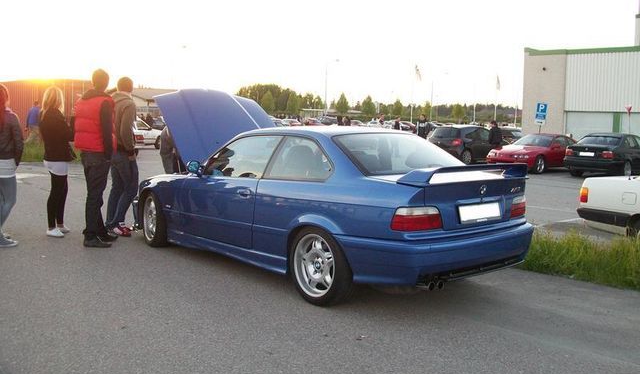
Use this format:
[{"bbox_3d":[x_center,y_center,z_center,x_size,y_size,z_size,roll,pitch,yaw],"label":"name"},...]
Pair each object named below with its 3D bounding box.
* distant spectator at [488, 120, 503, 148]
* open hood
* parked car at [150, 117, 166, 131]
[{"bbox_3d":[6.400,-1.554,24.400,0.380,1.760,0.500,-3,8,-30],"label":"distant spectator"},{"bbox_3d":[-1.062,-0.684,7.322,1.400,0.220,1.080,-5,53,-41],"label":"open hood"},{"bbox_3d":[-9.000,-3.200,37.000,1.750,1.420,4.300,3,7,20],"label":"parked car"}]

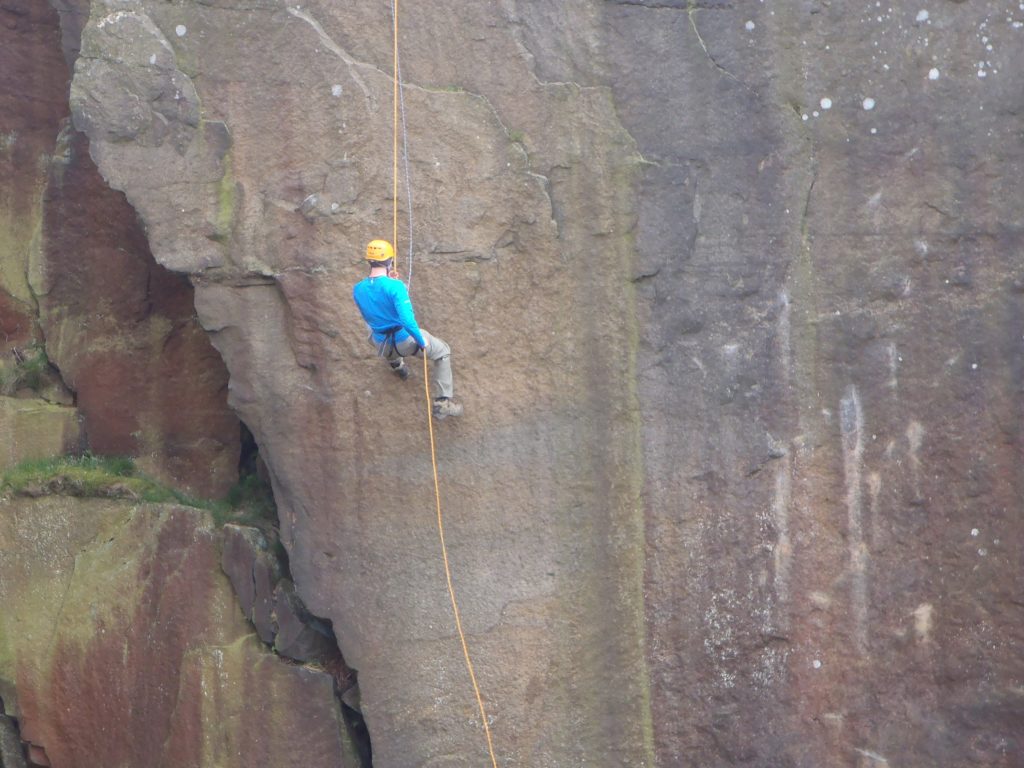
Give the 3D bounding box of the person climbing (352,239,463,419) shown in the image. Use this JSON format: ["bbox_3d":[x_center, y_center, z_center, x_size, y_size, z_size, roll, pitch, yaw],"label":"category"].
[{"bbox_3d":[-0.852,-0.452,24.600,0.680,1.470,0.900,0,0,30],"label":"person climbing"}]

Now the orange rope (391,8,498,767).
[{"bbox_3d":[-0.553,-0.012,24.700,0.880,6.250,0.350,0,0,0],"label":"orange rope"}]

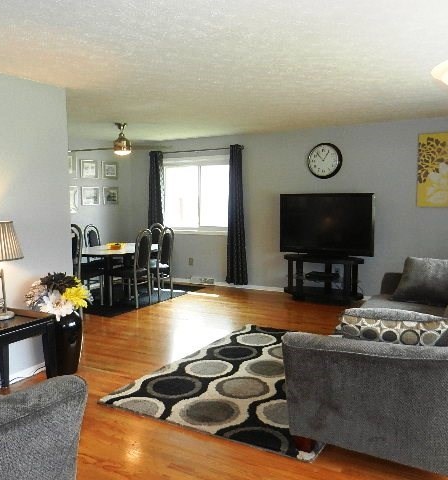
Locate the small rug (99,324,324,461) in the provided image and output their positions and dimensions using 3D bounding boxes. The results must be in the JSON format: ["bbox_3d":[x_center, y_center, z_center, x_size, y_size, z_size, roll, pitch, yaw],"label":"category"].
[{"bbox_3d":[0.367,1.103,3.932,1.584,0.016,2.336,3,6,30],"label":"small rug"}]

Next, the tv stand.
[{"bbox_3d":[1.343,0.567,6.492,1.140,0.600,0.410,3,7,31],"label":"tv stand"}]

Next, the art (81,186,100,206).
[{"bbox_3d":[-2.189,-0.722,7.670,0.030,0.300,0.385,3,7,31],"label":"art"}]

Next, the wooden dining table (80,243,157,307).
[{"bbox_3d":[-1.466,0.485,6.582,1.069,0.733,1.416,3,6,30],"label":"wooden dining table"}]

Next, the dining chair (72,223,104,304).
[{"bbox_3d":[-1.843,0.368,6.044,0.455,1.069,0.535,3,6,30],"label":"dining chair"}]

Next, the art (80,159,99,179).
[{"bbox_3d":[-2.190,-1.160,7.630,0.030,0.290,0.380,3,7,31],"label":"art"}]

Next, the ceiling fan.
[{"bbox_3d":[-1.325,-1.306,6.028,1.300,0.420,1.300,3,7,31],"label":"ceiling fan"}]

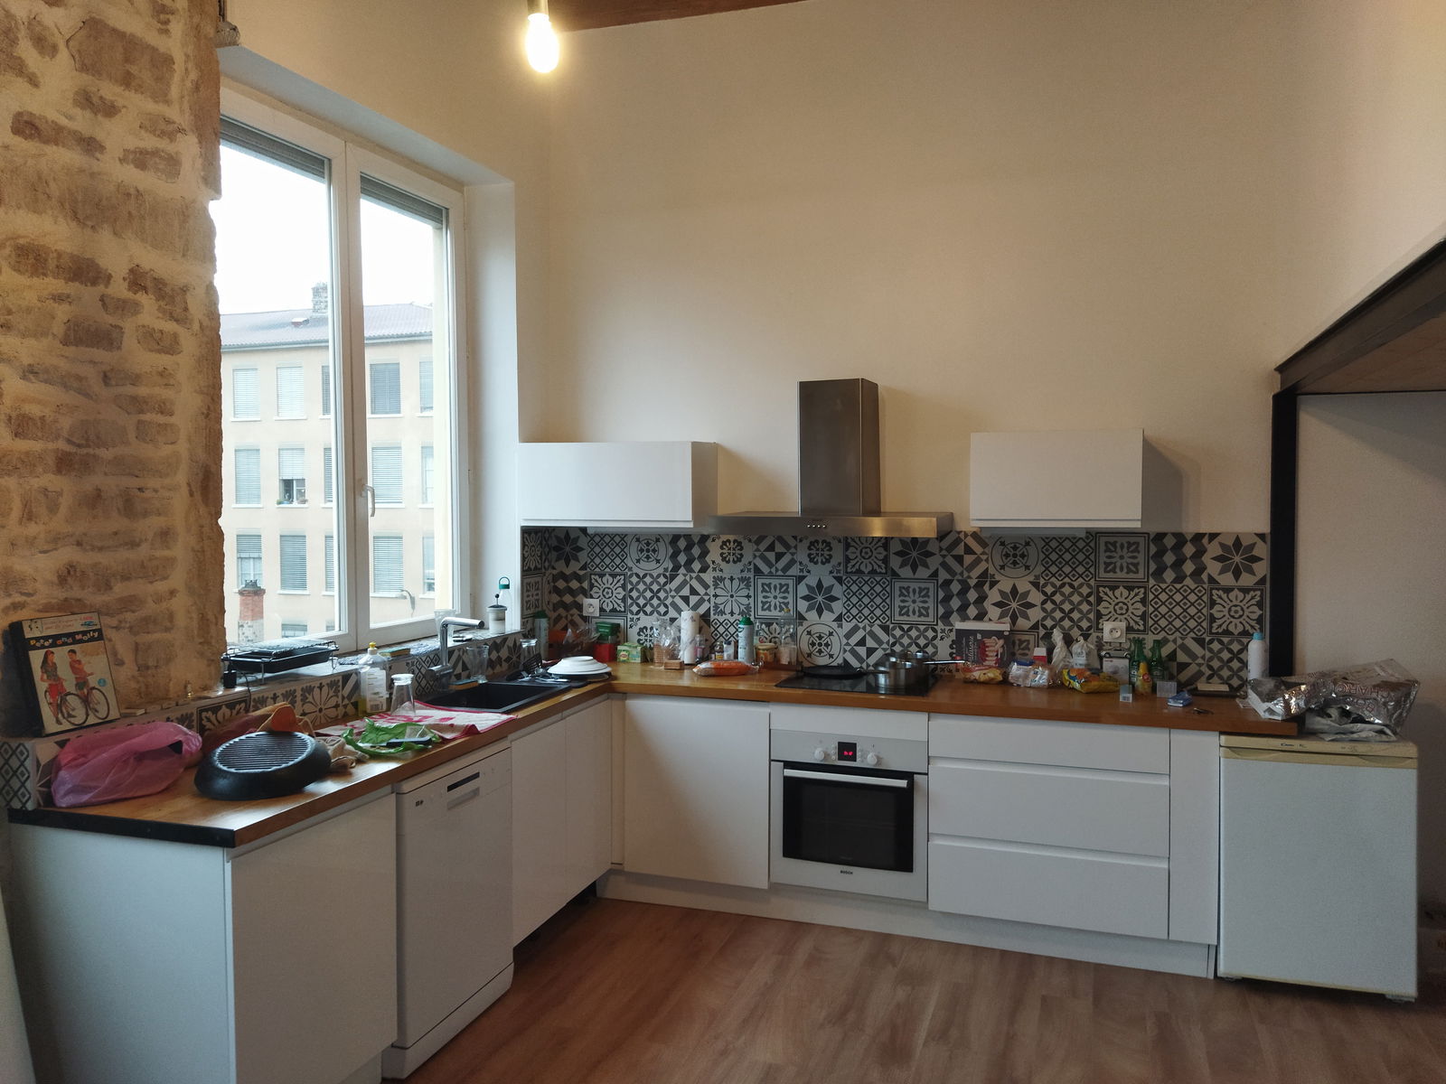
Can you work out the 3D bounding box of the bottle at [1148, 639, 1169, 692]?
[{"bbox_3d":[1.609,0.451,4.167,0.062,0.192,0.062,1,4,21],"label":"bottle"}]

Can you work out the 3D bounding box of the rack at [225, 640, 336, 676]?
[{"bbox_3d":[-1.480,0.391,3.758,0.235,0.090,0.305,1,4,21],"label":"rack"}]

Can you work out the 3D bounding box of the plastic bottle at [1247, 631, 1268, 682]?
[{"bbox_3d":[1.966,0.451,4.139,0.072,0.225,0.072,1,3,19],"label":"plastic bottle"}]

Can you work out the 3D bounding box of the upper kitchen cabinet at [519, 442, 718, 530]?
[{"bbox_3d":[-0.443,-0.249,4.885,0.800,0.360,0.335,1,4,21],"label":"upper kitchen cabinet"}]

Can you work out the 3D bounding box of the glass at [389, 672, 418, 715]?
[{"bbox_3d":[-1.097,0.525,3.880,0.086,0.135,0.086,1,4,21],"label":"glass"}]

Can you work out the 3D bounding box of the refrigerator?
[{"bbox_3d":[2.000,1.033,3.889,0.558,0.835,0.575,1,4,21],"label":"refrigerator"}]

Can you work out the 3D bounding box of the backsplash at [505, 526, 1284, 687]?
[{"bbox_3d":[0.616,0.240,4.686,2.980,0.600,0.040,1,3,19],"label":"backsplash"}]

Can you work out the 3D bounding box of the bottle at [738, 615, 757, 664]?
[{"bbox_3d":[0.106,0.420,4.836,0.070,0.207,0.070,1,4,21],"label":"bottle"}]

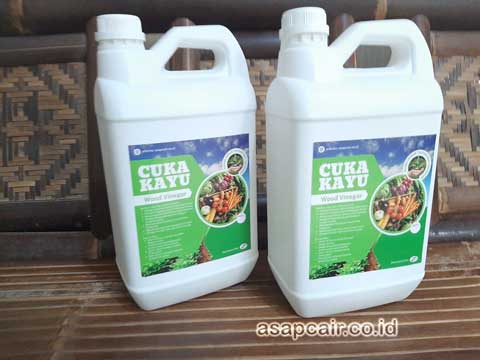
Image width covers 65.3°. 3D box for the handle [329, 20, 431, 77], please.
[{"bbox_3d":[0.140,-0.134,0.382,0.108,0.059,0.039,-5,16,-12],"label":"handle"}]

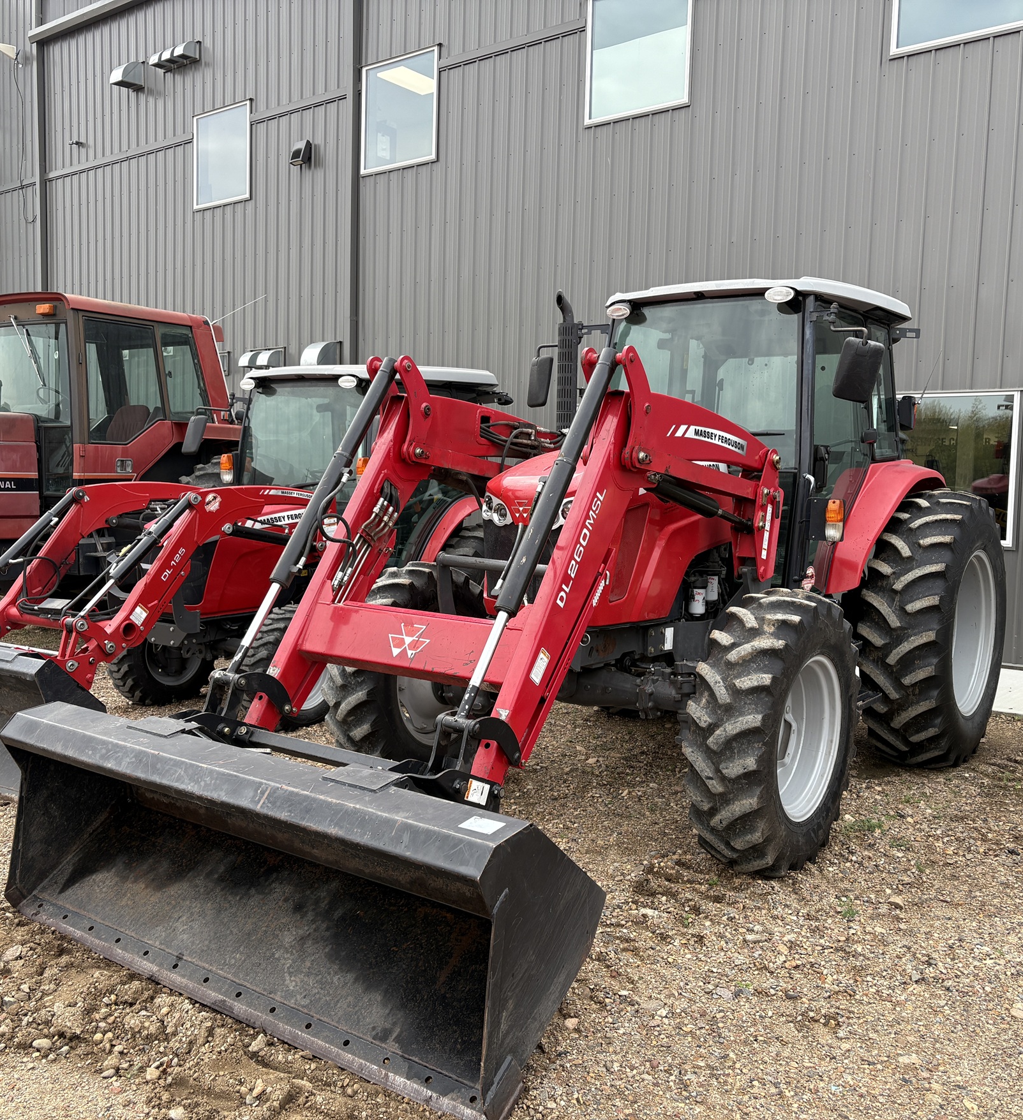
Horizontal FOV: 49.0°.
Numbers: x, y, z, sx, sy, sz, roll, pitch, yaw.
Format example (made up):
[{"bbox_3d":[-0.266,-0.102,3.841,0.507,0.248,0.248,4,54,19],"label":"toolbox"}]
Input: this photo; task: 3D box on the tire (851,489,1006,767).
[{"bbox_3d":[2.397,0.381,6.305,0.424,1.527,1.546,5,6,36],"label":"tire"}]

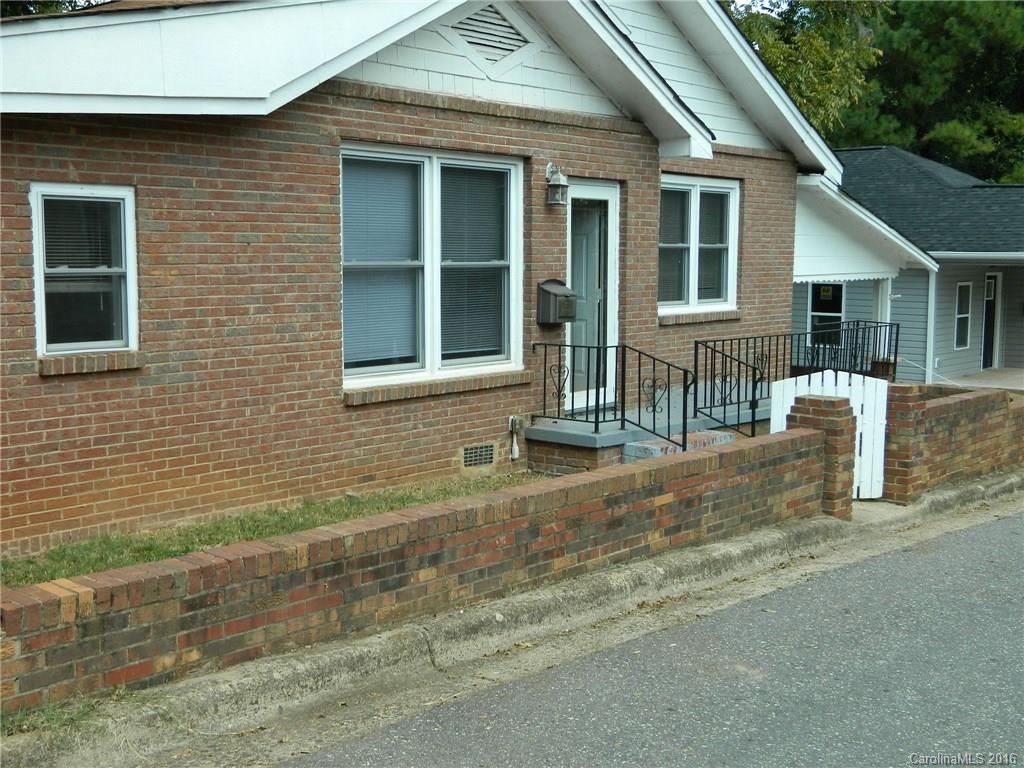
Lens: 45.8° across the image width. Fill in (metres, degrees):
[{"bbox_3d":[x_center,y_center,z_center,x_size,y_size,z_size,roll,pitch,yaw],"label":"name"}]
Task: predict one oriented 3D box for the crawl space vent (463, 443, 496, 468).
[{"bbox_3d":[-0.280,0.597,10.080,0.045,0.191,0.371,6,8,40],"label":"crawl space vent"}]

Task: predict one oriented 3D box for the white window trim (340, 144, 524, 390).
[{"bbox_3d":[-0.604,-0.924,9.632,0.101,1.800,2.165,6,8,40],"label":"white window trim"}]

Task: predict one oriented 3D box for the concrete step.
[{"bbox_3d":[1.503,0.582,10.755,0.362,0.196,1.226,6,8,40],"label":"concrete step"}]

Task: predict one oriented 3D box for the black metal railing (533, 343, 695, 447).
[{"bbox_3d":[0.846,0.166,10.269,1.396,0.980,0.412,6,8,40],"label":"black metal railing"}]

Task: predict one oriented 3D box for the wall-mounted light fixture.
[{"bbox_3d":[0.404,-1.726,10.442,0.211,0.366,0.187,6,8,40],"label":"wall-mounted light fixture"}]

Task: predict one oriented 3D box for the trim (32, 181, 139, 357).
[{"bbox_3d":[-2.557,-0.680,7.239,0.090,0.992,0.672,6,8,40],"label":"trim"}]

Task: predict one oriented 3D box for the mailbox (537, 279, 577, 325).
[{"bbox_3d":[0.414,-0.715,10.602,0.176,0.392,0.377,6,8,40],"label":"mailbox"}]

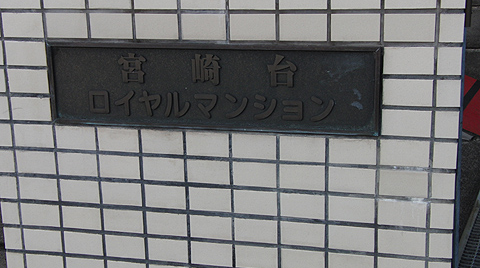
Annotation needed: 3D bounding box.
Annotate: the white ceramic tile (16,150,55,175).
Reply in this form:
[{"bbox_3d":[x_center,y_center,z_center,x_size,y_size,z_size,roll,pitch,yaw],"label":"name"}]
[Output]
[{"bbox_3d":[-0.517,0.071,2.011,0.108,0.061,0.010,3,15,15],"label":"white ceramic tile"}]

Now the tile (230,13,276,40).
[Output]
[{"bbox_3d":[0.030,-0.243,1.790,0.108,0.060,0.010,3,15,15],"label":"tile"}]

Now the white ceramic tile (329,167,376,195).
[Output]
[{"bbox_3d":[0.260,0.106,1.840,0.108,0.060,0.010,2,15,14],"label":"white ceramic tile"}]

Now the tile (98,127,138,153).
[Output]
[{"bbox_3d":[-0.301,0.013,1.963,0.108,0.060,0.010,3,15,15],"label":"tile"}]

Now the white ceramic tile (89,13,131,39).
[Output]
[{"bbox_3d":[-0.307,-0.259,1.886,0.108,0.060,0.010,2,15,15],"label":"white ceramic tile"}]

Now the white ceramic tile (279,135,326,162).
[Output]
[{"bbox_3d":[0.146,0.033,1.844,0.108,0.060,0.010,3,15,15],"label":"white ceramic tile"}]

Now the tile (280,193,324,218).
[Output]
[{"bbox_3d":[0.150,0.170,1.886,0.108,0.060,0.010,2,15,14],"label":"tile"}]

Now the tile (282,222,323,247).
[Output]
[{"bbox_3d":[0.157,0.245,1.946,0.108,0.060,0.010,2,15,14],"label":"tile"}]

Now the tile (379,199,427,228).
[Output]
[{"bbox_3d":[0.373,0.180,1.812,0.108,0.060,0.010,3,15,15],"label":"tile"}]

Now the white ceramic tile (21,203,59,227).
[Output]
[{"bbox_3d":[-0.522,0.211,2.077,0.108,0.060,0.010,3,15,15],"label":"white ceramic tile"}]

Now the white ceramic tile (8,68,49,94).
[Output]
[{"bbox_3d":[-0.527,-0.132,1.973,0.108,0.060,0.010,3,15,15],"label":"white ceramic tile"}]

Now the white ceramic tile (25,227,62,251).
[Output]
[{"bbox_3d":[-0.512,0.274,2.064,0.108,0.061,0.010,3,15,15],"label":"white ceramic tile"}]

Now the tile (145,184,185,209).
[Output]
[{"bbox_3d":[-0.186,0.155,1.958,0.108,0.060,0.010,3,15,15],"label":"tile"}]

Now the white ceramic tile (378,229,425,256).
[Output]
[{"bbox_3d":[0.374,0.247,1.823,0.108,0.061,0.010,2,15,15],"label":"white ceramic tile"}]

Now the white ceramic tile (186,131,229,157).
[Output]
[{"bbox_3d":[-0.076,0.024,1.898,0.108,0.060,0.010,2,15,15],"label":"white ceramic tile"}]

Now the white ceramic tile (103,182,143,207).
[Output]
[{"bbox_3d":[-0.294,0.149,1.971,0.108,0.061,0.010,3,15,15],"label":"white ceramic tile"}]

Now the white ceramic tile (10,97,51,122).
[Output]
[{"bbox_3d":[-0.520,-0.064,1.976,0.108,0.061,0.010,3,15,15],"label":"white ceramic tile"}]

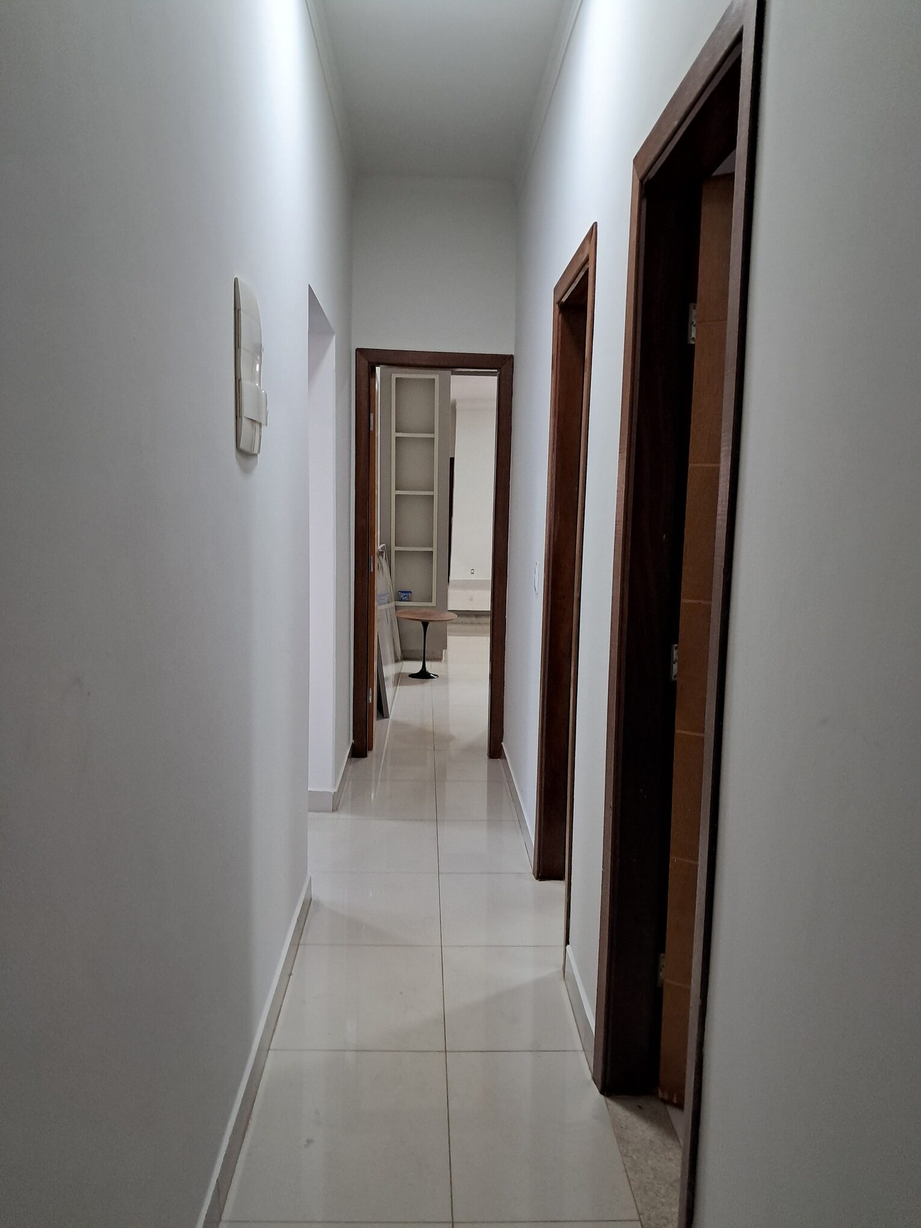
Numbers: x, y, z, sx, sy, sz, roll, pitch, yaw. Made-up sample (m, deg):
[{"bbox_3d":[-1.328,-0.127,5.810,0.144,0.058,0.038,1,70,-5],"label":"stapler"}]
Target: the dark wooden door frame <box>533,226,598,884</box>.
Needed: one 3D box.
[{"bbox_3d":[0.401,-0.035,3.160,0.150,2.195,0.830,1,7,-2],"label":"dark wooden door frame"}]

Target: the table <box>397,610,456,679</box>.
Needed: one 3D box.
[{"bbox_3d":[-0.276,0.256,7.712,0.500,0.500,0.500,1,7,-2],"label":"table"}]

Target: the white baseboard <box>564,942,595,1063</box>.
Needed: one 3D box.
[{"bbox_3d":[0.331,1.077,2.632,0.015,0.110,0.480,1,7,-2],"label":"white baseboard"}]

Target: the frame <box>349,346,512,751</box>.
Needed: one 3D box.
[{"bbox_3d":[-0.160,-0.300,5.257,0.832,2.195,0.155,1,7,-2],"label":"frame"}]

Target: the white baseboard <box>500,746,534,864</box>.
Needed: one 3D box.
[{"bbox_3d":[0.264,0.853,4.507,0.015,0.105,1.620,1,7,-2],"label":"white baseboard"}]

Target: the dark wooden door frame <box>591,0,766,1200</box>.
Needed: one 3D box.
[{"bbox_3d":[0.450,0.122,1.860,0.155,2.195,0.820,1,7,-2],"label":"dark wooden door frame"}]

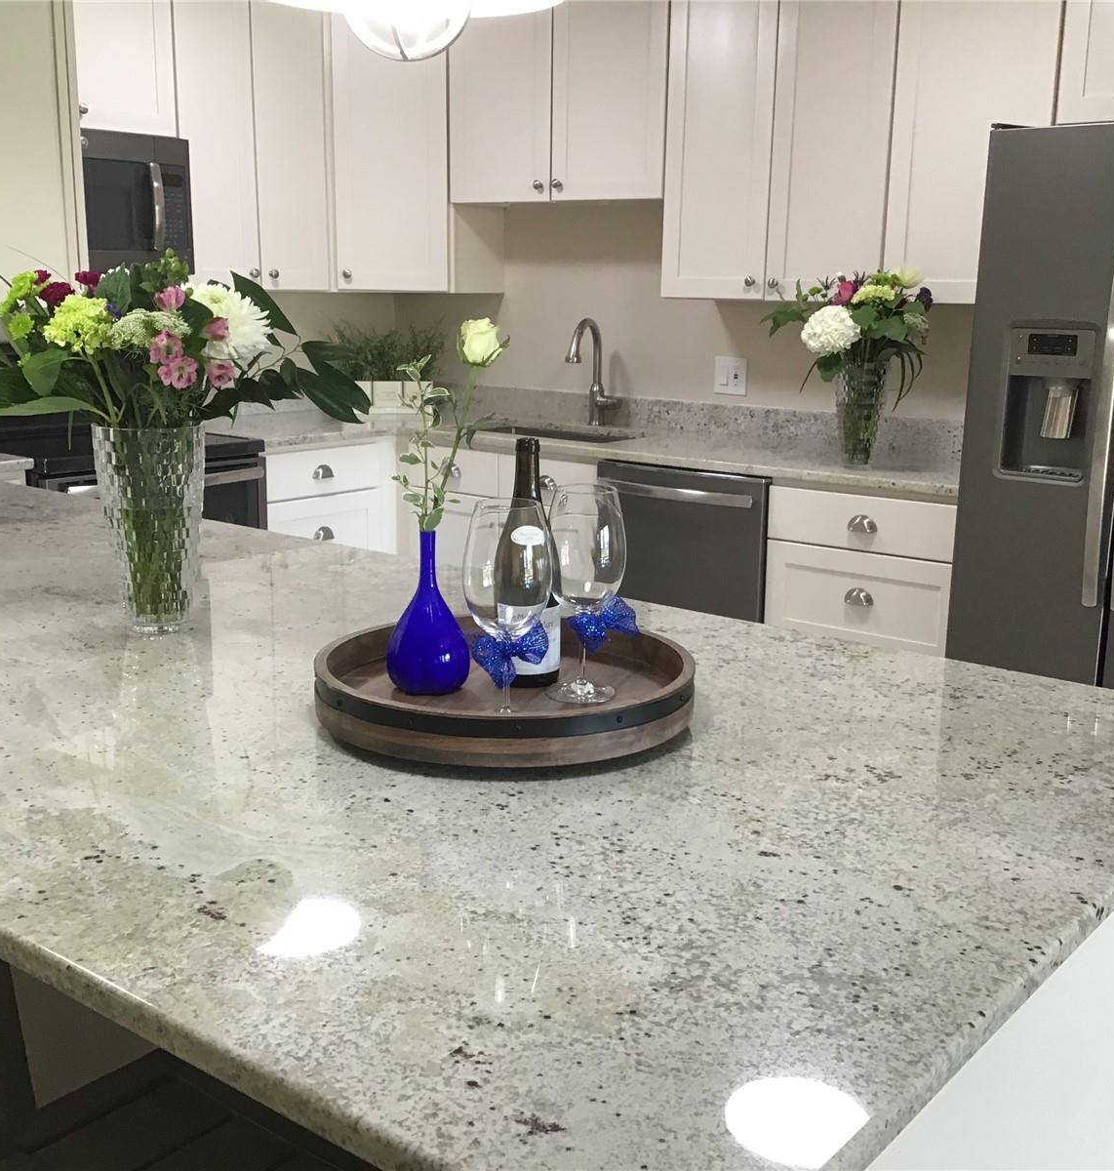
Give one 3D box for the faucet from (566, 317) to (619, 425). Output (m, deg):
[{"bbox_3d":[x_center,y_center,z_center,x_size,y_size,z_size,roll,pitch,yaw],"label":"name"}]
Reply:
[{"bbox_3d":[0.136,-0.750,4.966,0.130,0.385,0.210,10,15,38],"label":"faucet"}]

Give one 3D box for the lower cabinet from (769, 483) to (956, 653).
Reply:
[{"bbox_3d":[1.018,0.125,4.039,0.585,0.885,0.630,11,15,38],"label":"lower cabinet"}]

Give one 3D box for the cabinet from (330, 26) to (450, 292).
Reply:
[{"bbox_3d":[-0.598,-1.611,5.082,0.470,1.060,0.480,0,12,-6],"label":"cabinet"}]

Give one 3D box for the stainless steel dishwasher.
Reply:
[{"bbox_3d":[0.546,0.053,4.398,0.605,0.860,0.620,11,15,38],"label":"stainless steel dishwasher"}]

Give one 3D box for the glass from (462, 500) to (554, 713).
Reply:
[{"bbox_3d":[-0.054,0.028,1.550,0.097,0.245,0.097,1,12,0],"label":"glass"}]

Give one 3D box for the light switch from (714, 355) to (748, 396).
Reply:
[{"bbox_3d":[0.577,-0.699,4.664,0.121,0.121,0.012,11,15,38],"label":"light switch"}]

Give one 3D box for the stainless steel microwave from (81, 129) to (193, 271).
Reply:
[{"bbox_3d":[-1.524,-1.149,4.189,0.390,0.415,0.760,11,15,38],"label":"stainless steel microwave"}]

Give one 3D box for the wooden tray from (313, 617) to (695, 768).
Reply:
[{"bbox_3d":[-0.060,0.116,1.628,0.435,0.056,0.435,0,12,-2],"label":"wooden tray"}]

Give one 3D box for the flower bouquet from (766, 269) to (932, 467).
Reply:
[{"bbox_3d":[0.838,-0.621,4.014,0.460,0.554,0.420,10,15,38],"label":"flower bouquet"}]

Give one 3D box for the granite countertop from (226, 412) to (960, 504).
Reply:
[{"bbox_3d":[0.022,-0.431,4.471,2.744,0.040,1.216,10,15,38],"label":"granite countertop"}]

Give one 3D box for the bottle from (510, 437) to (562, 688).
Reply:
[{"bbox_3d":[-0.033,-0.029,1.678,0.081,0.292,0.081,1,12,-1],"label":"bottle"}]

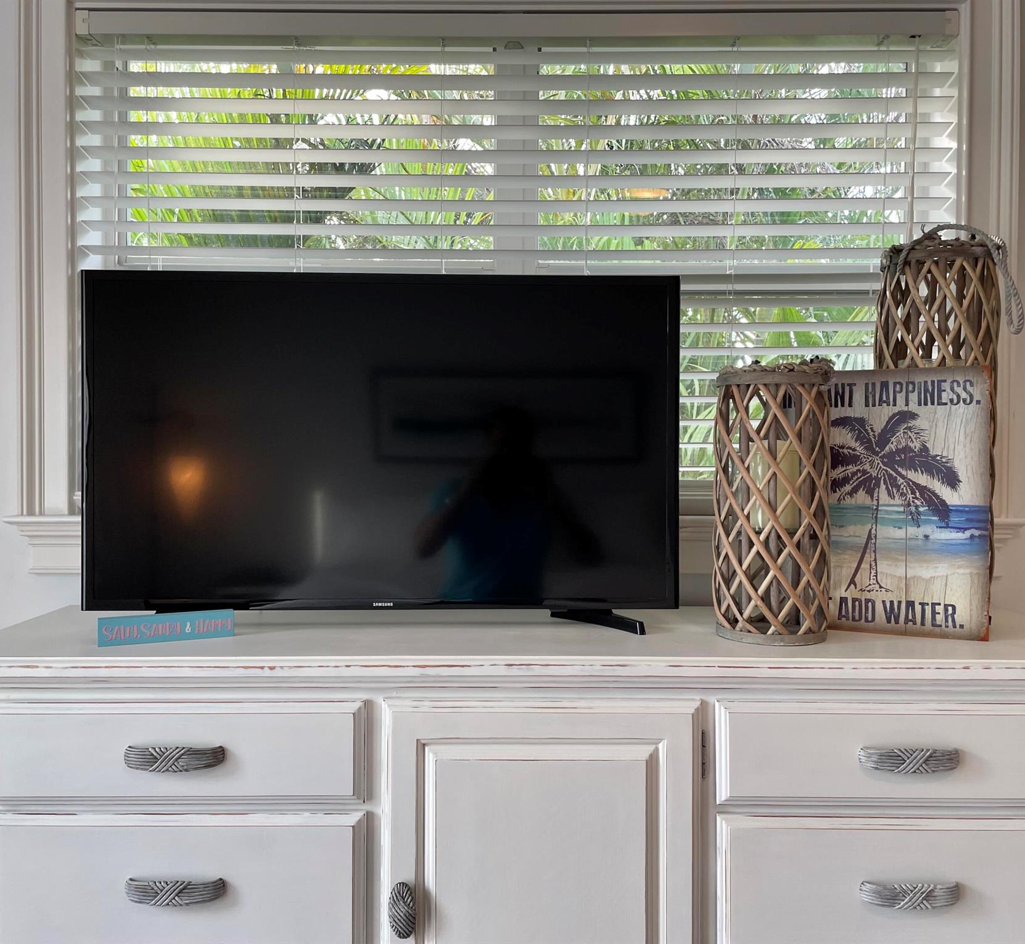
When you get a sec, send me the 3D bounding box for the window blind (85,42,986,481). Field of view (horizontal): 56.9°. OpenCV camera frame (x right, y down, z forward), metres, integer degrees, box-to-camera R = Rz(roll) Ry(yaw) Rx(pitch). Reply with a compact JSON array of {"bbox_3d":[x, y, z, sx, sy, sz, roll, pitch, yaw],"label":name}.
[{"bbox_3d":[0.010,-0.381,1.692,1.546,0.844,0.056,0,1,0],"label":"window blind"}]

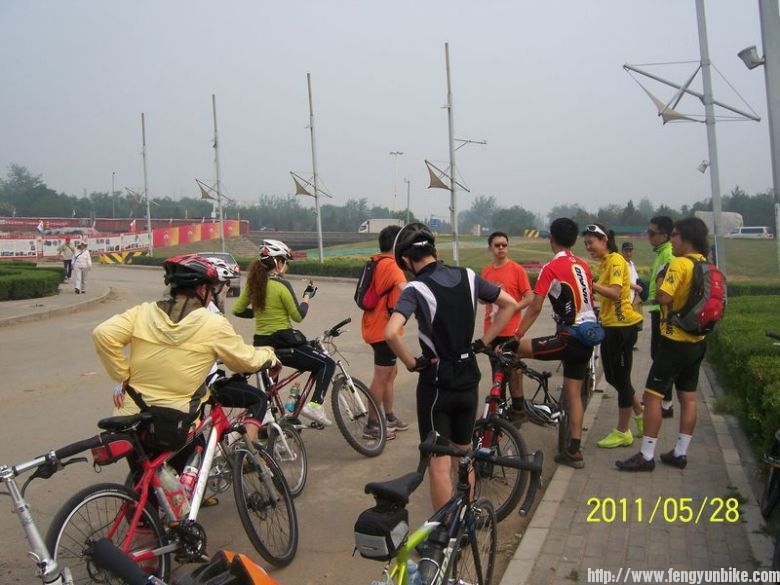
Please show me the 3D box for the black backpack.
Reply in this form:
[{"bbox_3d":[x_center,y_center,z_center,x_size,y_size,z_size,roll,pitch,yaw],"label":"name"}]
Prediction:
[{"bbox_3d":[-0.163,-0.071,6.800,0.180,0.440,0.270,11,-3,-25],"label":"black backpack"}]

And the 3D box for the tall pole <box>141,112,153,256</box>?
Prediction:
[{"bbox_3d":[-18.756,-7.796,62.658,0.300,12.092,0.300,-2,3,0],"label":"tall pole"}]

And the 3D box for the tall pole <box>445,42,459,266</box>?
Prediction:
[{"bbox_3d":[2.263,-4.556,29.237,0.200,8.700,0.200,-2,4,0],"label":"tall pole"}]

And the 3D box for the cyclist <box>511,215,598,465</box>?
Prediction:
[{"bbox_3d":[1.191,0.353,5.837,0.520,1.770,0.550,-5,4,-37],"label":"cyclist"}]

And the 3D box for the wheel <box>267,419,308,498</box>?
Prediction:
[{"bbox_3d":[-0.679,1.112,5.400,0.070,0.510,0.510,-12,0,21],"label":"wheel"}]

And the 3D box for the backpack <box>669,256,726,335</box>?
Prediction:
[{"bbox_3d":[2.144,0.021,5.620,0.280,0.530,0.320,1,4,30],"label":"backpack"}]

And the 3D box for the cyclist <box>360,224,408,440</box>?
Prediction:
[{"bbox_3d":[-0.029,0.335,6.820,0.440,1.760,0.500,0,3,9],"label":"cyclist"}]

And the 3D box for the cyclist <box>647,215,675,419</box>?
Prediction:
[{"bbox_3d":[2.459,0.207,7.161,0.400,1.780,0.500,-1,4,13],"label":"cyclist"}]

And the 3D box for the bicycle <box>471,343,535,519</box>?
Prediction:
[{"bbox_3d":[0.669,0.802,5.350,0.580,1.020,1.660,-1,3,-1],"label":"bicycle"}]

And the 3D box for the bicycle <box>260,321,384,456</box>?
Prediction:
[{"bbox_3d":[-0.790,0.778,6.360,1.680,1.060,0.570,-3,4,-18],"label":"bicycle"}]

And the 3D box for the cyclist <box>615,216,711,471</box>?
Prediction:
[{"bbox_3d":[1.916,0.356,5.661,0.520,1.740,0.460,-6,5,-43],"label":"cyclist"}]

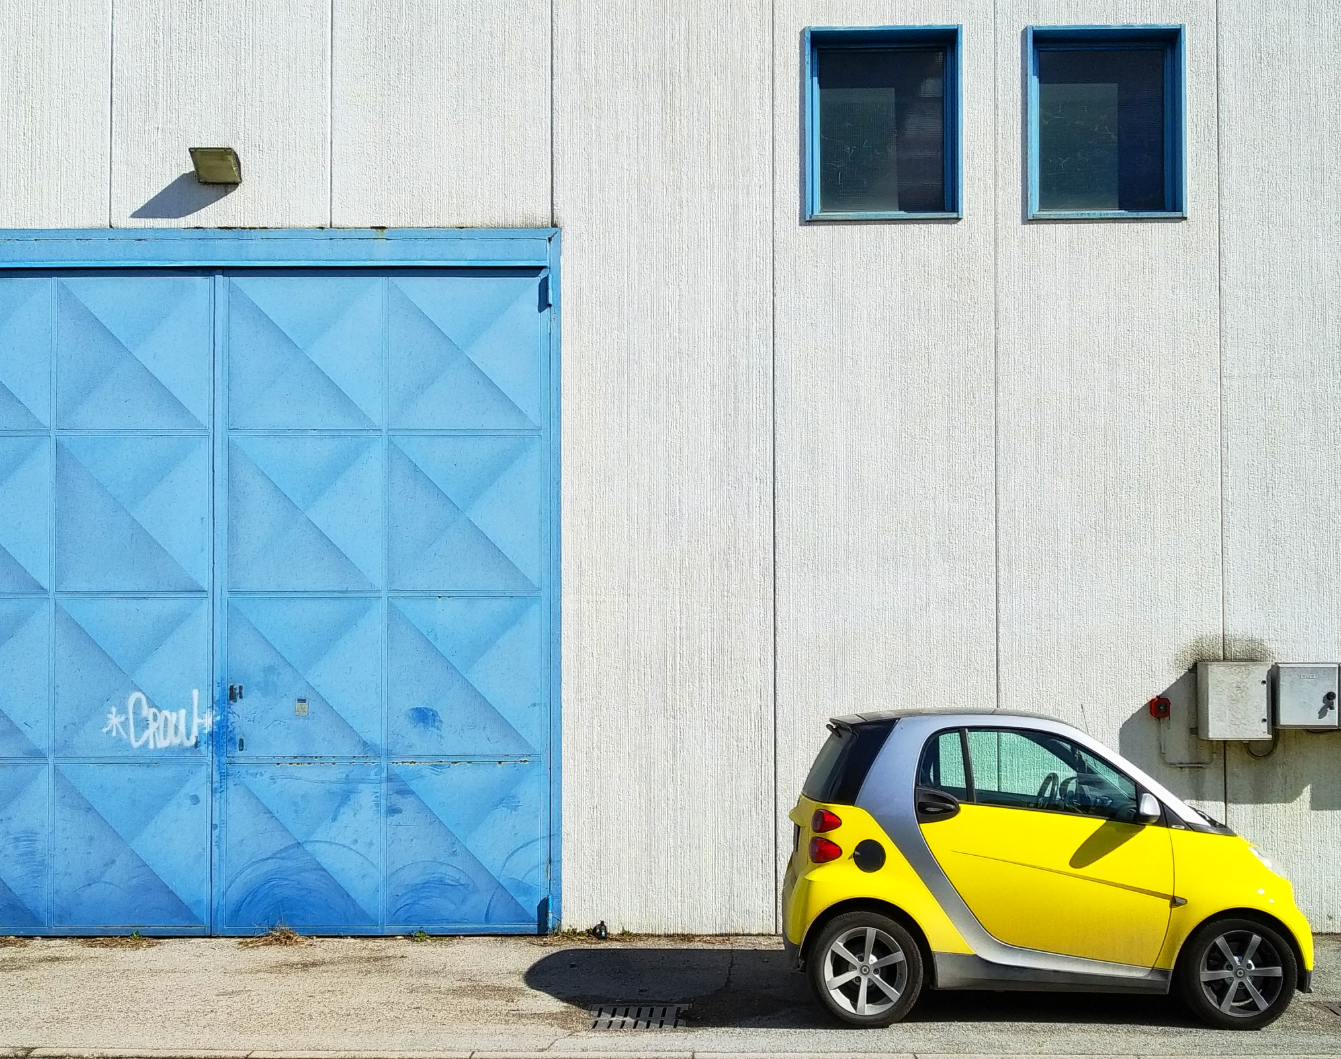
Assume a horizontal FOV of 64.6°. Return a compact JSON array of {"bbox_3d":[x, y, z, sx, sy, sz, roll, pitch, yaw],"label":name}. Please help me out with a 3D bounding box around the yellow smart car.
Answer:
[{"bbox_3d":[1.950,1.780,6.000,2.690,1.540,1.560,0,-1,0],"label":"yellow smart car"}]

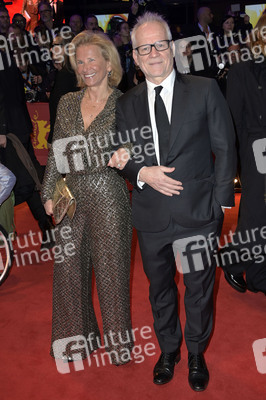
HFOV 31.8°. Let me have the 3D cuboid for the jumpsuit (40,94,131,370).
[{"bbox_3d":[-0.215,0.173,2.427,0.470,1.450,0.350,1,15,6],"label":"jumpsuit"}]

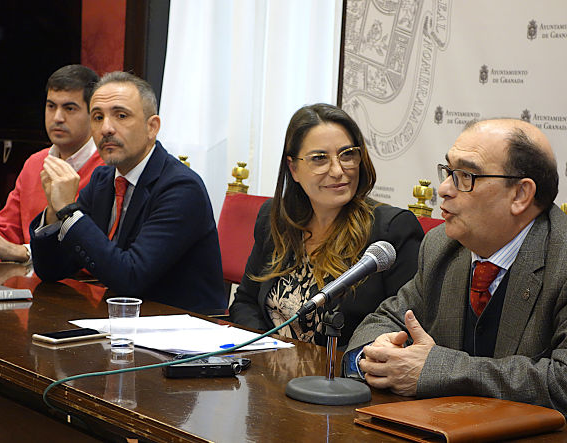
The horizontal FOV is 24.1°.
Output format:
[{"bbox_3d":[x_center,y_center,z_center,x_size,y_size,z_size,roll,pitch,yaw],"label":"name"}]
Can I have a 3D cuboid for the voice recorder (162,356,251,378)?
[{"bbox_3d":[-0.143,0.270,2.474,0.156,0.025,0.064,1,6,-15],"label":"voice recorder"}]

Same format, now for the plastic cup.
[{"bbox_3d":[-0.316,0.208,2.627,0.071,0.099,0.071,3,6,0],"label":"plastic cup"}]

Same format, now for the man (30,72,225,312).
[{"bbox_3d":[-0.470,0.266,3.465,0.740,1.310,0.540,-2,8,-41],"label":"man"}]

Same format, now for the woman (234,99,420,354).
[{"bbox_3d":[0.011,0.379,2.881,0.490,1.260,0.700,8,8,38],"label":"woman"}]

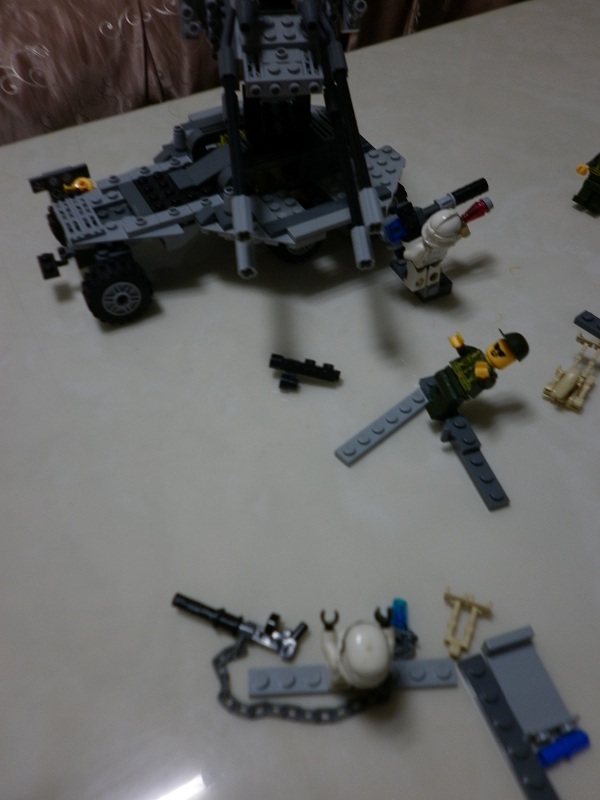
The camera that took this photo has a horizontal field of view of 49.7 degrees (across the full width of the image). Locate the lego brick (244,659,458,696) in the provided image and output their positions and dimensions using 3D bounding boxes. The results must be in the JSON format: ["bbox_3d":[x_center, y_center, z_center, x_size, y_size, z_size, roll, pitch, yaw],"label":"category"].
[{"bbox_3d":[0.016,0.086,0.201,0.064,0.005,0.008,-4,49,2],"label":"lego brick"}]

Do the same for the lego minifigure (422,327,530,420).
[{"bbox_3d":[0.070,-0.012,0.259,0.043,0.021,0.023,-25,51,14],"label":"lego minifigure"}]

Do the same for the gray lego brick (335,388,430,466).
[{"bbox_3d":[0.035,0.011,0.266,0.048,0.005,0.008,-35,55,-23],"label":"gray lego brick"}]

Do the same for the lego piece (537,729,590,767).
[{"bbox_3d":[0.075,0.099,0.184,0.015,0.005,0.005,-21,50,-13],"label":"lego piece"}]

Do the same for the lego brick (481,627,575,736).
[{"bbox_3d":[0.069,0.086,0.195,0.016,0.008,0.029,-15,49,-8],"label":"lego brick"}]

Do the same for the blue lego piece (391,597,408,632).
[{"bbox_3d":[0.033,0.070,0.213,0.005,0.005,0.011,4,49,8],"label":"blue lego piece"}]

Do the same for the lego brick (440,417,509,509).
[{"bbox_3d":[0.066,0.024,0.249,0.012,0.008,0.040,-15,49,-8],"label":"lego brick"}]

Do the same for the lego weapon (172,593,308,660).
[{"bbox_3d":[-0.021,0.072,0.216,0.046,0.006,0.013,16,52,18],"label":"lego weapon"}]

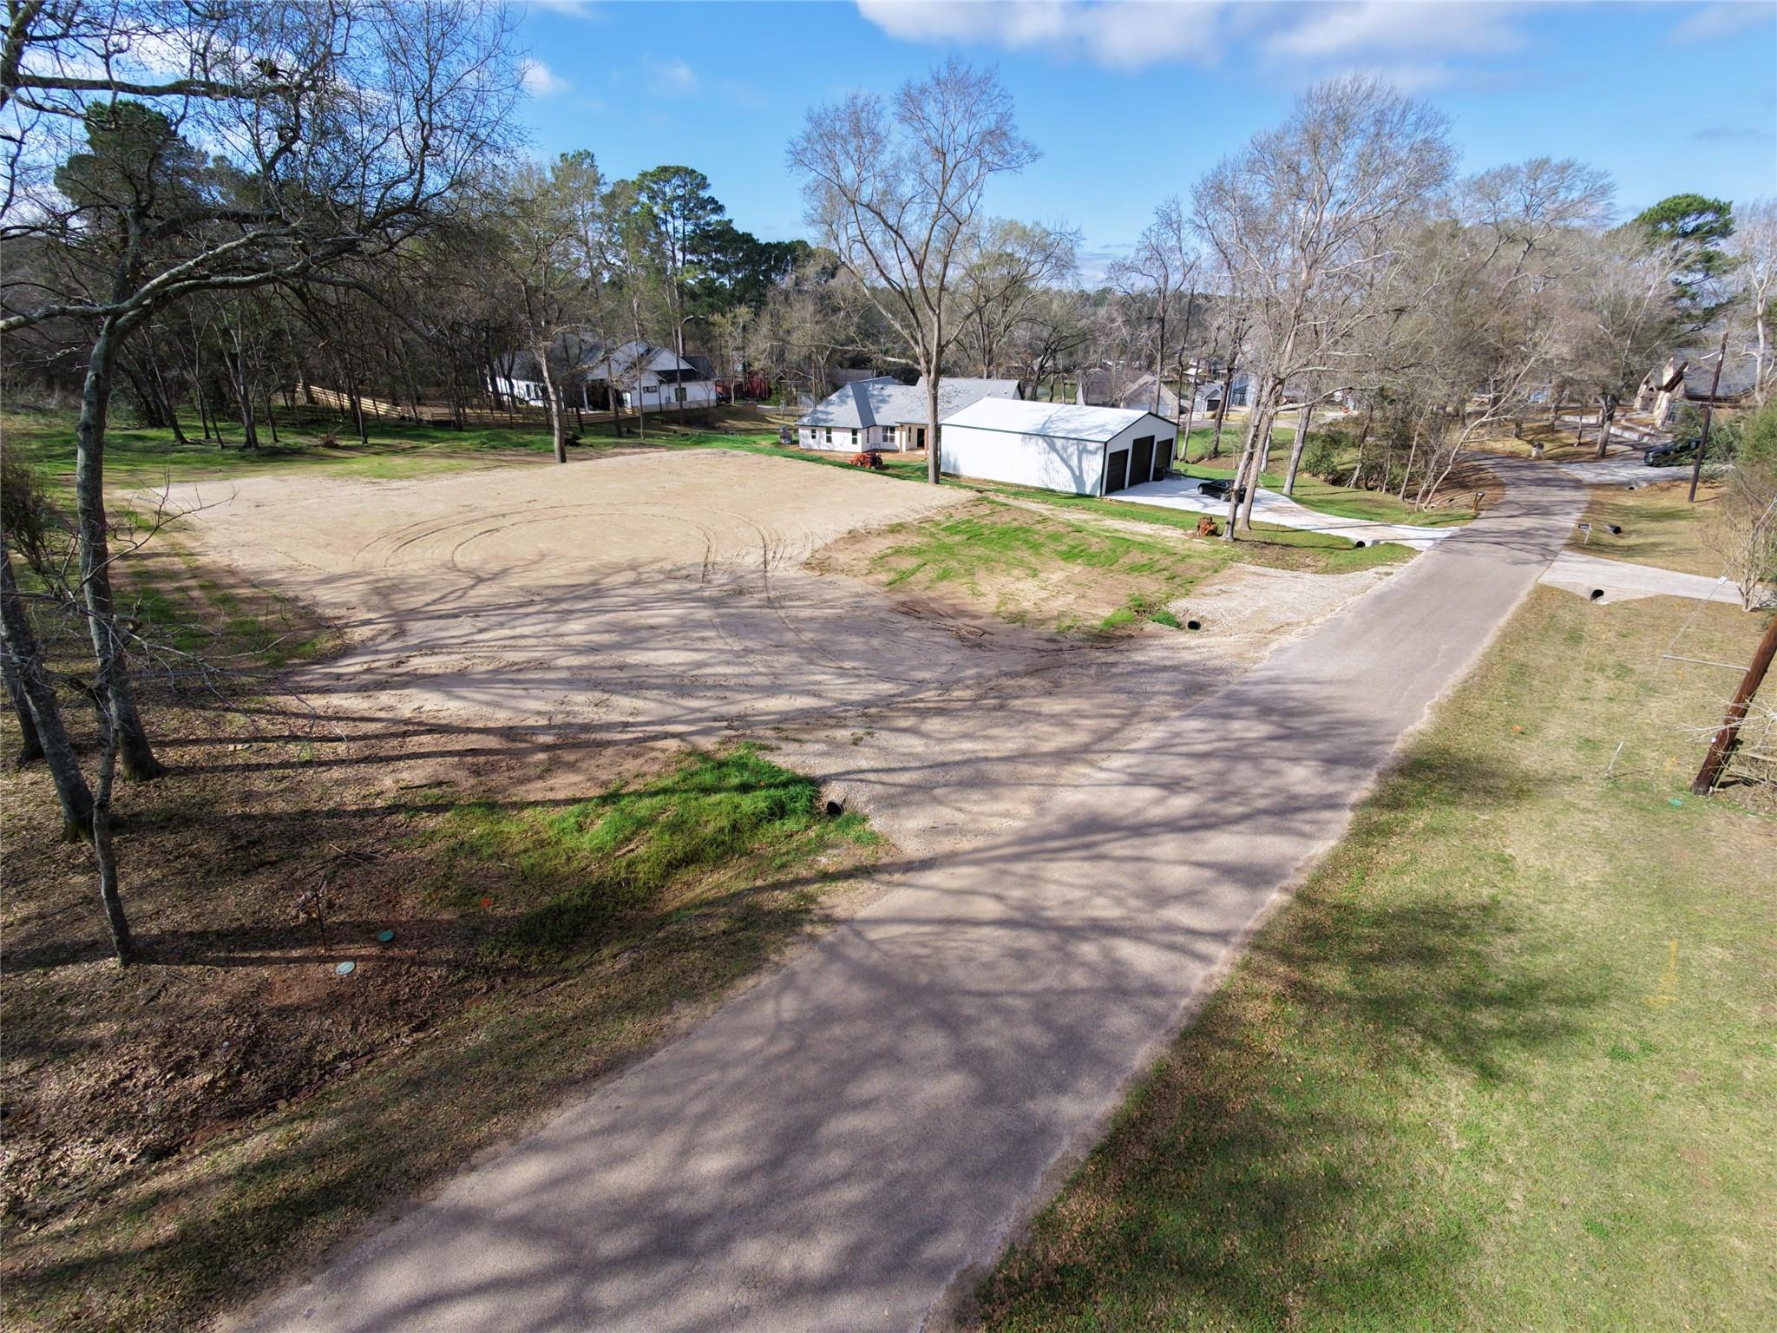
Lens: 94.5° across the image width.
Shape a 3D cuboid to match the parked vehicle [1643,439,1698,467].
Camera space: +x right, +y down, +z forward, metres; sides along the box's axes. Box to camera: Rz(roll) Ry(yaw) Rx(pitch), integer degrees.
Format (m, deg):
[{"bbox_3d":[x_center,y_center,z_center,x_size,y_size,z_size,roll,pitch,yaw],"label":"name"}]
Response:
[{"bbox_3d":[63.836,-17.096,65.815,5.200,1.850,1.970,0,24,1],"label":"parked vehicle"}]

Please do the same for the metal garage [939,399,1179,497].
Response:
[{"bbox_3d":[14.560,-19.428,70.460,16.050,5.690,12.070,20,31,39],"label":"metal garage"}]

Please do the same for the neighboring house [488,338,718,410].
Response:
[{"bbox_3d":[-41.188,-41.610,117.629,30.000,7.900,19.000,20,31,39],"label":"neighboring house"}]

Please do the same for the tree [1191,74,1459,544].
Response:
[{"bbox_3d":[22.488,-18.996,46.715,12.420,23.900,11.690,9,26,21],"label":"tree"}]

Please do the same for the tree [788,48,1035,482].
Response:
[{"bbox_3d":[1.738,-27.301,59.555,16.840,27.700,16.000,-1,24,0],"label":"tree"}]

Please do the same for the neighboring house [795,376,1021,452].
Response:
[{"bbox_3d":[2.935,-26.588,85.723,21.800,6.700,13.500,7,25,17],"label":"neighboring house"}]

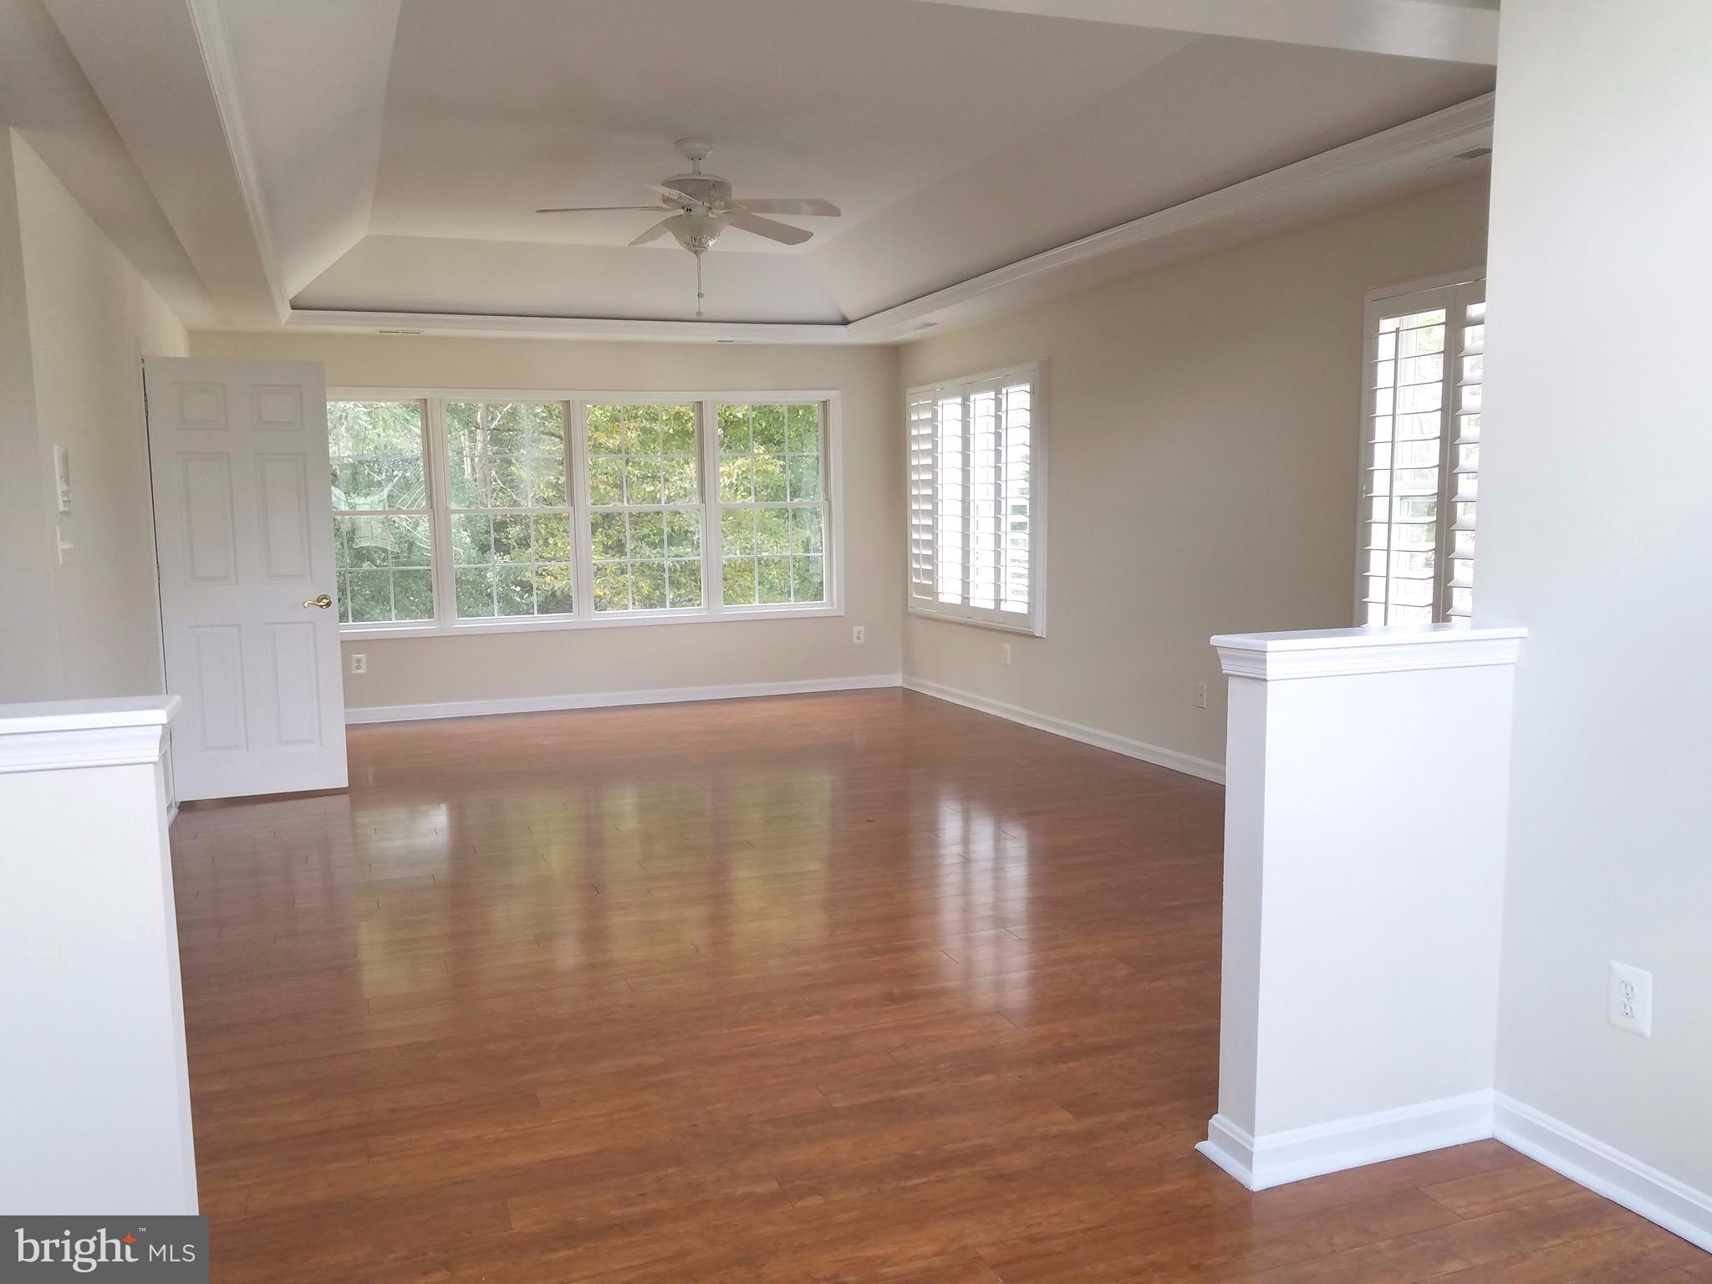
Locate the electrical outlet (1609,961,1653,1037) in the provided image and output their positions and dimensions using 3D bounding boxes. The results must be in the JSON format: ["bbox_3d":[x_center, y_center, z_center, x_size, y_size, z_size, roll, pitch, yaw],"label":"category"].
[{"bbox_3d":[1.463,0.674,2.429,0.010,0.122,0.078,-3,7,-22],"label":"electrical outlet"}]

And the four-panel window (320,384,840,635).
[{"bbox_3d":[-1.813,-0.875,8.533,3.671,1.571,0.100,-3,7,-22],"label":"four-panel window"}]

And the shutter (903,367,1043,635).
[{"bbox_3d":[0.716,-0.899,8.232,0.080,1.585,1.770,-4,7,-24],"label":"shutter"}]

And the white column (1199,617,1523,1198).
[{"bbox_3d":[1.046,0.518,2.687,0.645,1.086,0.200,-3,7,-20],"label":"white column"}]

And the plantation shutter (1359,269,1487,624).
[{"bbox_3d":[2.398,-0.533,4.499,0.080,1.605,1.710,-3,7,-22],"label":"plantation shutter"}]

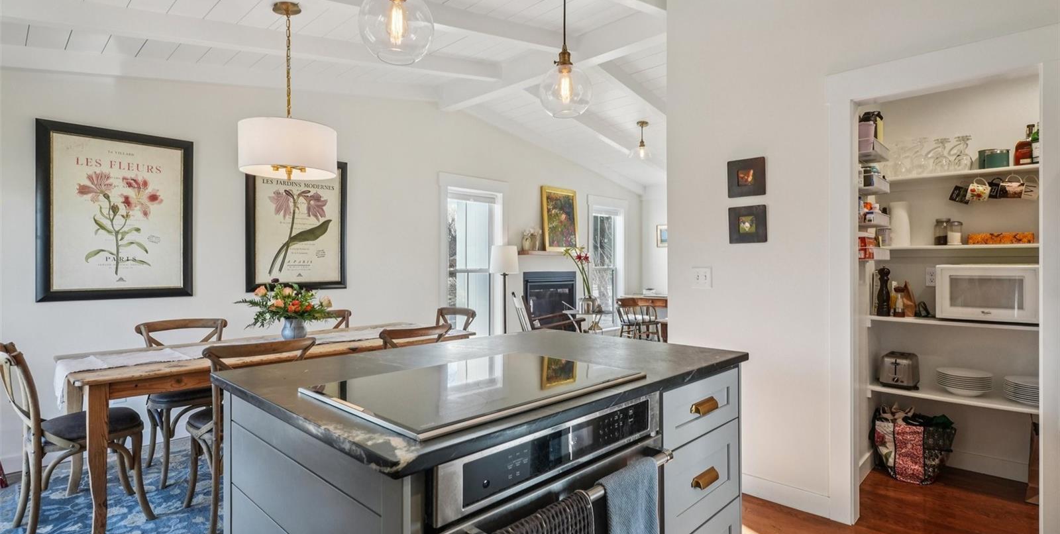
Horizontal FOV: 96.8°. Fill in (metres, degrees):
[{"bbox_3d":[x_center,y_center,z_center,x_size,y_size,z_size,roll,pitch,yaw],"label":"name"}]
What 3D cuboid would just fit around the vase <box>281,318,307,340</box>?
[{"bbox_3d":[-1.532,0.403,3.059,0.148,0.160,0.148,0,0,44],"label":"vase"}]

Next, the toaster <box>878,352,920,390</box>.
[{"bbox_3d":[2.337,0.637,2.979,0.178,0.200,0.280,0,0,44],"label":"toaster"}]

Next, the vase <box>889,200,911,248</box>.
[{"bbox_3d":[2.345,-0.270,2.980,0.112,0.290,0.112,0,0,-43],"label":"vase"}]

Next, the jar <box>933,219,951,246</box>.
[{"bbox_3d":[2.491,-0.209,2.840,0.083,0.165,0.083,0,0,-43],"label":"jar"}]

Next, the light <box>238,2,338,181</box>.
[{"bbox_3d":[-1.483,-1.077,2.885,0.545,1.115,0.545,0,0,44],"label":"light"}]

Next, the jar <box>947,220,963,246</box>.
[{"bbox_3d":[2.466,-0.195,2.730,0.067,0.145,0.067,0,0,41],"label":"jar"}]

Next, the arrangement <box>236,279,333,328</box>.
[{"bbox_3d":[-1.585,0.235,3.040,0.560,0.320,0.460,0,0,-43],"label":"arrangement"}]

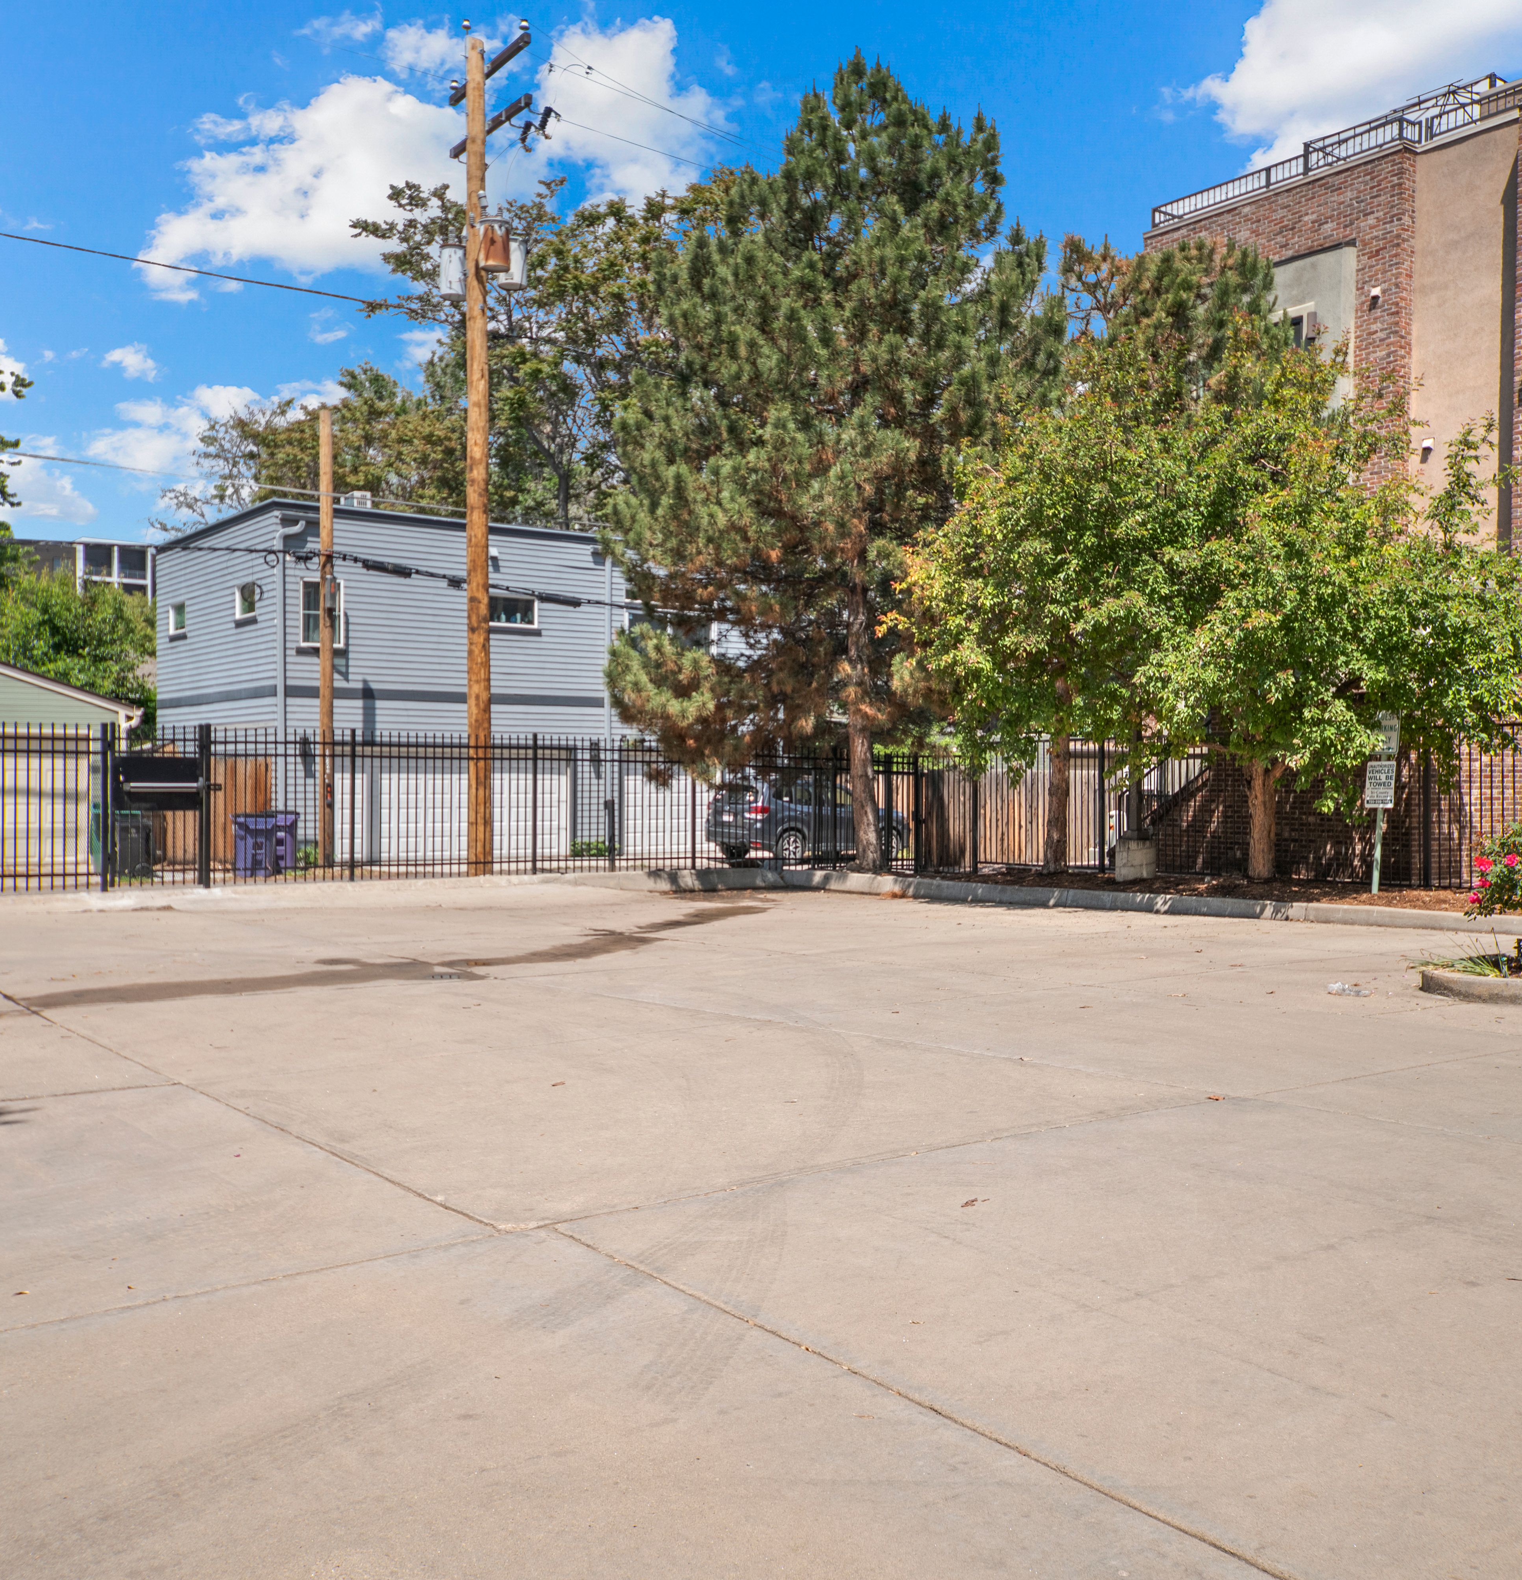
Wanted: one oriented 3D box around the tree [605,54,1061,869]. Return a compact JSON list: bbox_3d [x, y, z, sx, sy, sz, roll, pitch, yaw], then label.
[{"bbox_3d":[1.050,-4.600,22.200,6.300,11.500,6.000,0,1,0],"label":"tree"}]

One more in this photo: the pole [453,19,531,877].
[{"bbox_3d":[-3.750,-4.600,21.600,0.800,11.800,2.200,0,1,-37],"label":"pole"}]

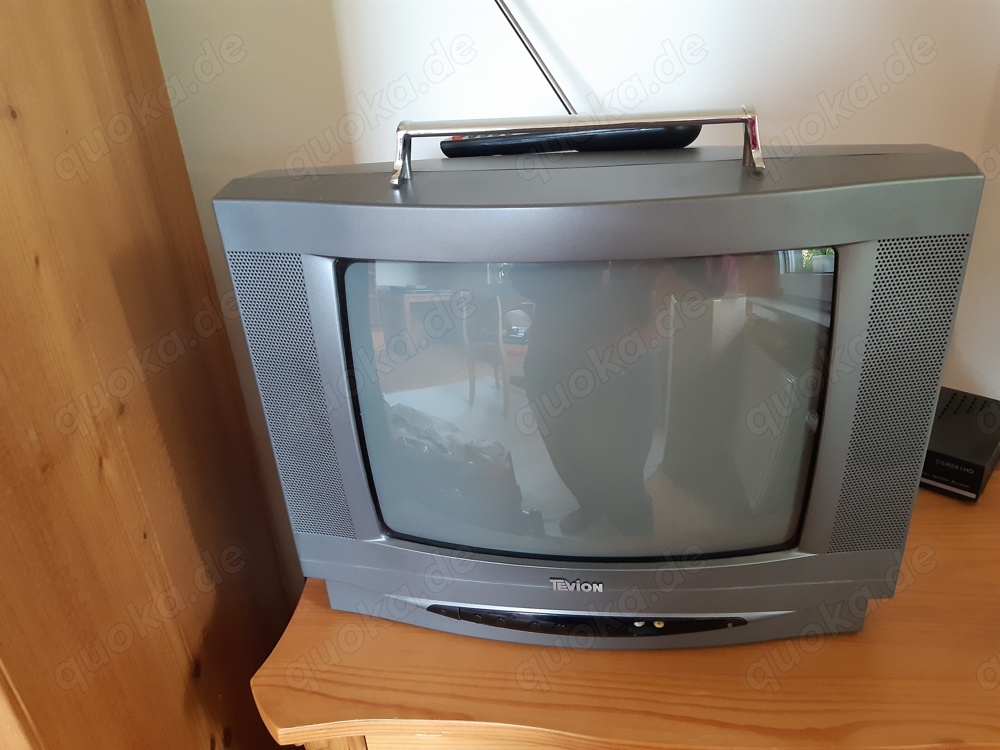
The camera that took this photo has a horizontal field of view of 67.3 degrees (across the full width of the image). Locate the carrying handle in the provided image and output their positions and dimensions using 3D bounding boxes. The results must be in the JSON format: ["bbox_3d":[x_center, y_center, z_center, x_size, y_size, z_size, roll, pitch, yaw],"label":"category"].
[{"bbox_3d":[0.038,-0.121,0.396,0.197,0.032,0.024,0,27,8],"label":"carrying handle"}]

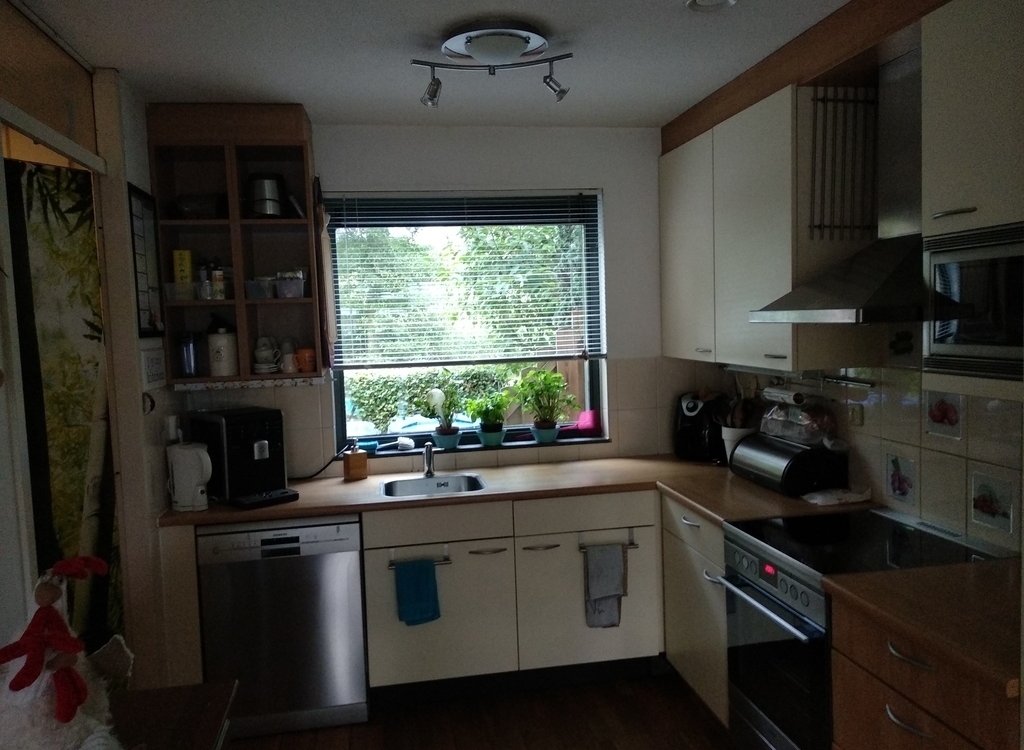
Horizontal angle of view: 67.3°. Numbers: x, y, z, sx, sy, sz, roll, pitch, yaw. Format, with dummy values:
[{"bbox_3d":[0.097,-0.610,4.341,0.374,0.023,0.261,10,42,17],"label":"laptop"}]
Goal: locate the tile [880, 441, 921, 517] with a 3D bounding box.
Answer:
[{"bbox_3d":[1.305,0.344,2.577,0.010,0.237,0.199,-3,4,-9],"label":"tile"}]

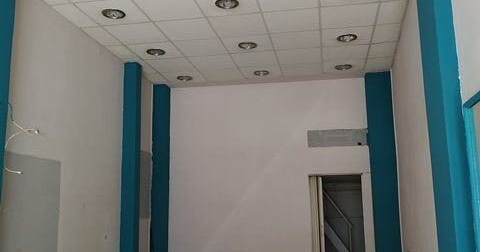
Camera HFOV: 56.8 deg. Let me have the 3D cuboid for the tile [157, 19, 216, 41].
[{"bbox_3d":[-0.603,-1.126,5.141,0.600,0.030,0.590,-2,-10,11],"label":"tile"}]

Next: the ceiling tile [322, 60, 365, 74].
[{"bbox_3d":[1.502,-0.891,6.513,0.600,0.030,0.590,-2,-10,11],"label":"ceiling tile"}]

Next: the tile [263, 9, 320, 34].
[{"bbox_3d":[0.589,-1.176,4.952,0.600,0.025,0.600,-3,-11,11],"label":"tile"}]

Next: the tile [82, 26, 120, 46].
[{"bbox_3d":[-1.643,-1.088,5.365,0.258,0.020,0.576,-2,-10,11],"label":"tile"}]

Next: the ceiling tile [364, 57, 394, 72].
[{"bbox_3d":[1.990,-0.923,6.436,0.380,0.030,0.600,-2,-10,11],"label":"ceiling tile"}]

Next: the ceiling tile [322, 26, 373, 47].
[{"bbox_3d":[1.277,-1.093,5.373,0.600,0.030,0.590,-2,-10,11],"label":"ceiling tile"}]

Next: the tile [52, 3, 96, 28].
[{"bbox_3d":[-1.744,-1.185,4.782,0.234,0.020,0.576,-2,-10,11],"label":"tile"}]

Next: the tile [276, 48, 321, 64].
[{"bbox_3d":[0.801,-0.969,6.055,0.600,0.030,0.590,-2,-10,11],"label":"tile"}]

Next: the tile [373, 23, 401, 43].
[{"bbox_3d":[1.746,-1.125,5.334,0.306,0.020,0.576,-2,-10,11],"label":"tile"}]

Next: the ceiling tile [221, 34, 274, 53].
[{"bbox_3d":[0.099,-1.048,5.598,0.600,0.030,0.590,-2,-10,11],"label":"ceiling tile"}]

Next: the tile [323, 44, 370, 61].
[{"bbox_3d":[1.418,-0.984,5.965,0.600,0.025,0.600,-3,-11,11],"label":"tile"}]

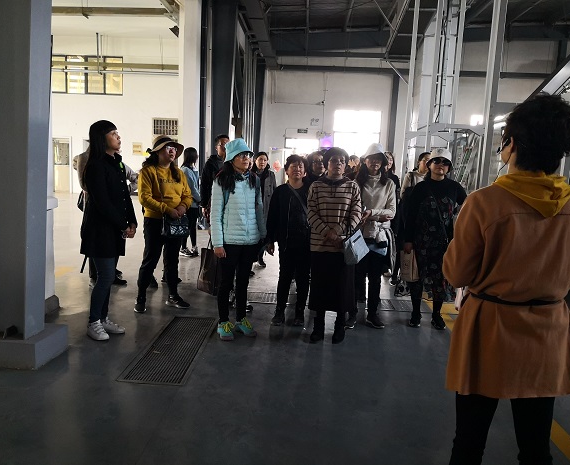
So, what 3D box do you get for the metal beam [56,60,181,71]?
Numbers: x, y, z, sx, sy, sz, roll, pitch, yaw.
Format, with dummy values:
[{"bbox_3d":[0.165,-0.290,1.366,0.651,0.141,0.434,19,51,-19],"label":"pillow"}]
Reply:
[{"bbox_3d":[-5.674,-5.549,16.068,4.300,0.170,0.170,2,9,2],"label":"metal beam"}]

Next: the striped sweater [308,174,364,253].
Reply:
[{"bbox_3d":[0.416,-0.148,3.980,0.470,0.640,0.300,3,7,4],"label":"striped sweater"}]

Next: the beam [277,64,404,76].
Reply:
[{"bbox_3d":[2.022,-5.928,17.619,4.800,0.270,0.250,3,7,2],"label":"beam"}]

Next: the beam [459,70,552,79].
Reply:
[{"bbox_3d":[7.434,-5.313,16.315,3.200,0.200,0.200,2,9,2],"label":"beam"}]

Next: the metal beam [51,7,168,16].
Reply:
[{"bbox_3d":[-5.090,-6.409,14.024,3.500,0.220,0.220,3,7,2],"label":"metal beam"}]

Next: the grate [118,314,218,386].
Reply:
[{"bbox_3d":[-0.844,0.903,3.799,0.425,0.040,1.380,3,7,2],"label":"grate"}]

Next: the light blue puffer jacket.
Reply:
[{"bbox_3d":[-0.390,-0.180,4.060,0.500,0.610,0.290,-1,8,-22],"label":"light blue puffer jacket"}]

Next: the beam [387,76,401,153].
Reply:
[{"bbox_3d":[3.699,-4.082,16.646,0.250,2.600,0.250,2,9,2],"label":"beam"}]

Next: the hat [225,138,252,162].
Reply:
[{"bbox_3d":[-0.383,-0.672,3.987,0.250,0.170,0.270,-4,-8,-39],"label":"hat"}]

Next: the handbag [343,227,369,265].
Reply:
[{"bbox_3d":[0.568,0.112,3.850,0.090,0.210,0.220,-6,15,40],"label":"handbag"}]

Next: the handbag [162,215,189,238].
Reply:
[{"bbox_3d":[-1.003,-0.055,4.450,0.220,0.190,0.110,-4,11,-33],"label":"handbag"}]

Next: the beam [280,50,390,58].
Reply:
[{"bbox_3d":[1.732,-6.358,17.274,4.200,0.240,0.240,3,7,2],"label":"beam"}]

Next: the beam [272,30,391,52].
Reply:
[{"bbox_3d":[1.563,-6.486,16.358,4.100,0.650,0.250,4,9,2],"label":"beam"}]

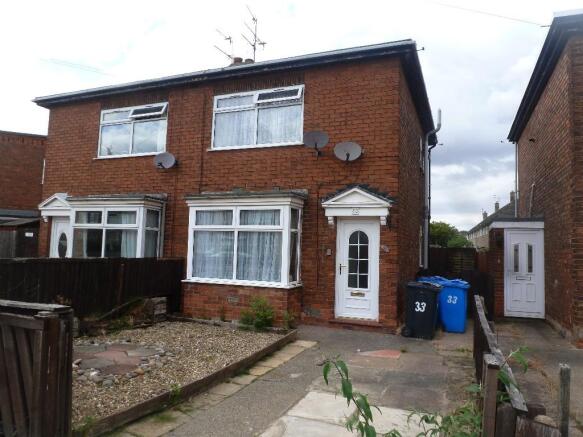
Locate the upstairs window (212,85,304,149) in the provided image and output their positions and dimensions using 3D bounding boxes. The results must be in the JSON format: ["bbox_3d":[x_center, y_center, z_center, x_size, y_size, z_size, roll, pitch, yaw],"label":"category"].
[{"bbox_3d":[-0.781,-2.186,8.845,2.228,1.262,0.160,0,-3,22],"label":"upstairs window"}]

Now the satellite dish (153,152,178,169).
[{"bbox_3d":[-2.938,-1.341,9.384,0.500,0.380,0.340,1,-3,7],"label":"satellite dish"}]

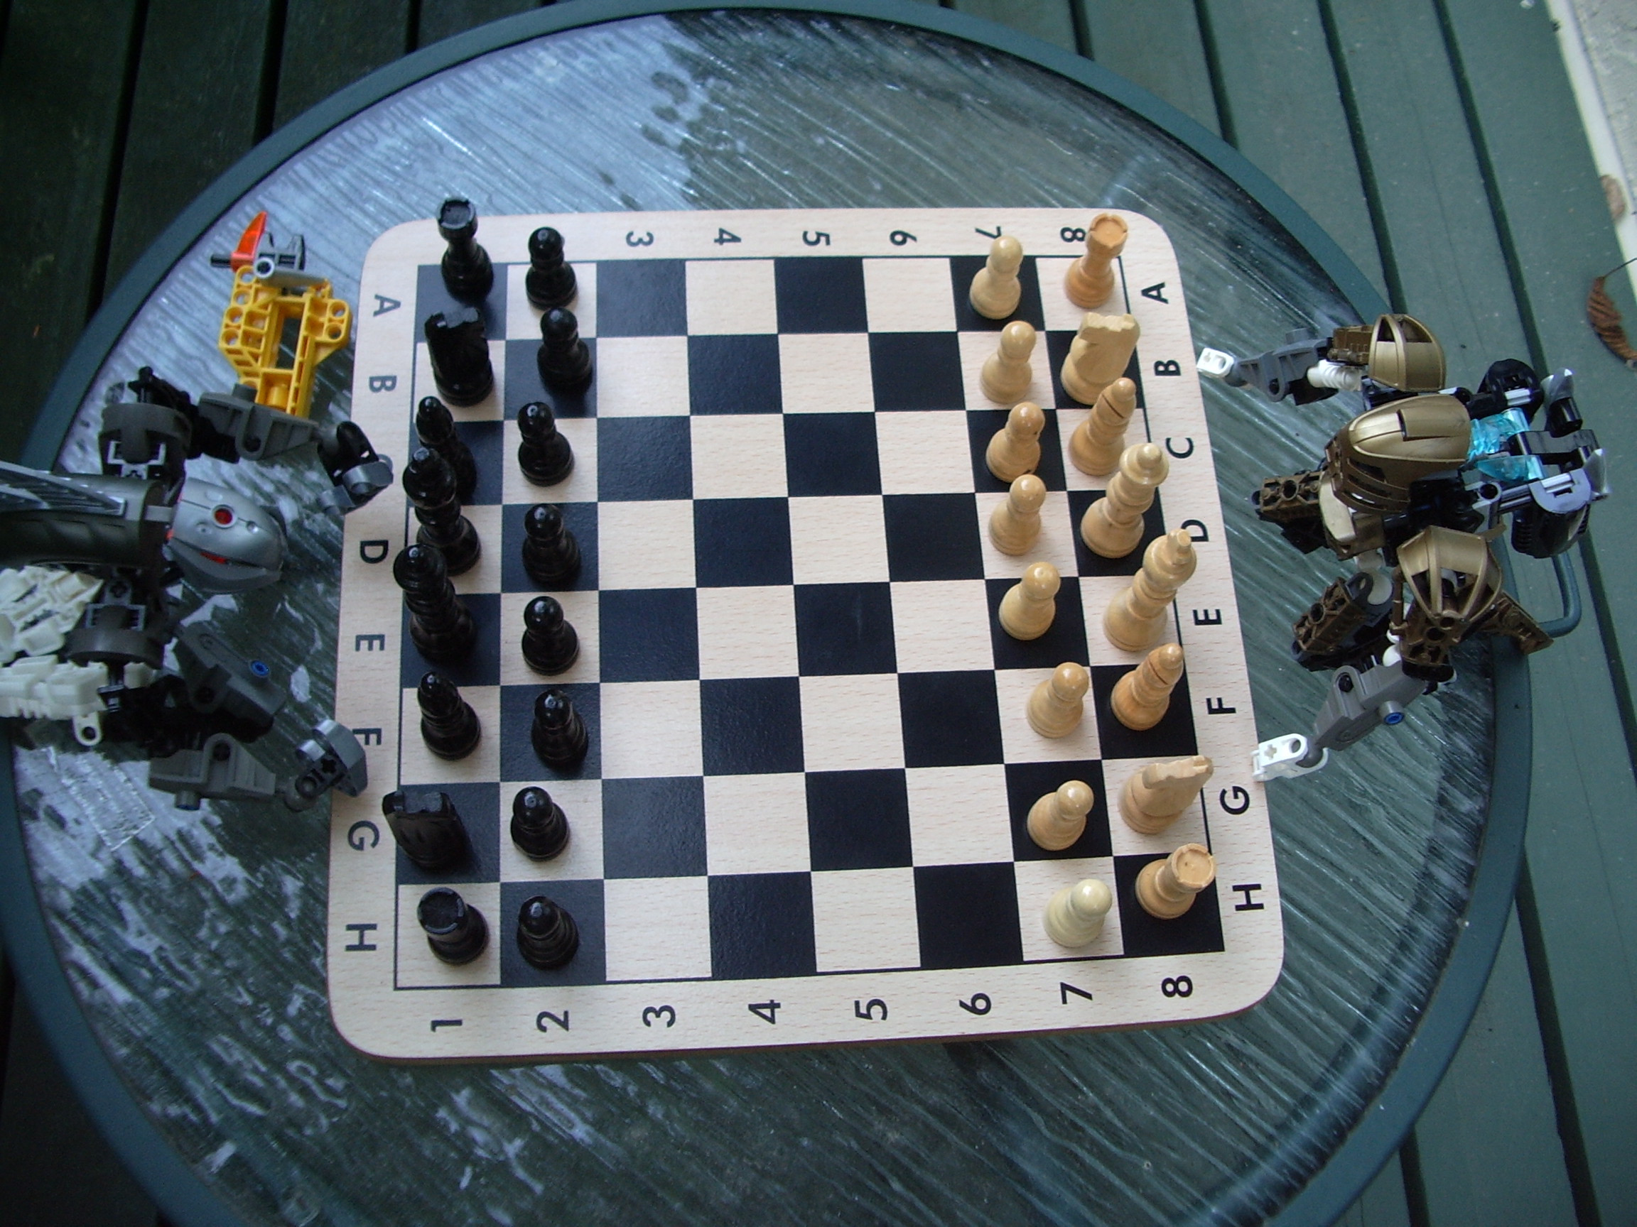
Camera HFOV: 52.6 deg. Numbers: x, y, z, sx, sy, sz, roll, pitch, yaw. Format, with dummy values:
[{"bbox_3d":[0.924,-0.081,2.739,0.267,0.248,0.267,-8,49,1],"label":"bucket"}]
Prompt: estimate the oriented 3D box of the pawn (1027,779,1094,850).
[{"bbox_3d":[0.078,0.061,0.516,0.019,0.035,0.019,-2,68,-5],"label":"pawn"}]

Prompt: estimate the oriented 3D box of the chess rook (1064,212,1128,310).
[{"bbox_3d":[0.100,-0.127,0.592,0.018,0.036,0.018,-2,68,-5],"label":"chess rook"}]

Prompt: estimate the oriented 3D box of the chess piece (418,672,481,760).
[{"bbox_3d":[-0.106,0.026,0.469,0.018,0.047,0.018,-2,68,-5],"label":"chess piece"}]

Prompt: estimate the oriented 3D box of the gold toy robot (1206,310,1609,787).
[{"bbox_3d":[0.181,-0.033,0.505,0.115,0.096,0.145,-6,69,-6],"label":"gold toy robot"}]

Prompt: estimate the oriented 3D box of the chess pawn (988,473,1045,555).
[{"bbox_3d":[0.064,-0.033,0.515,0.017,0.033,0.017,-2,69,-5],"label":"chess pawn"}]

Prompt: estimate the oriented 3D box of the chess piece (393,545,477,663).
[{"bbox_3d":[-0.112,-0.005,0.479,0.020,0.056,0.020,-2,69,-5],"label":"chess piece"}]

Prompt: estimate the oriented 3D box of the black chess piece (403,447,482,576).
[{"bbox_3d":[-0.111,-0.031,0.487,0.020,0.056,0.020,-2,68,-5],"label":"black chess piece"}]

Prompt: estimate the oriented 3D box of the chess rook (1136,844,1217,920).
[{"bbox_3d":[0.103,0.076,0.472,0.018,0.033,0.018,-2,68,-5],"label":"chess rook"}]

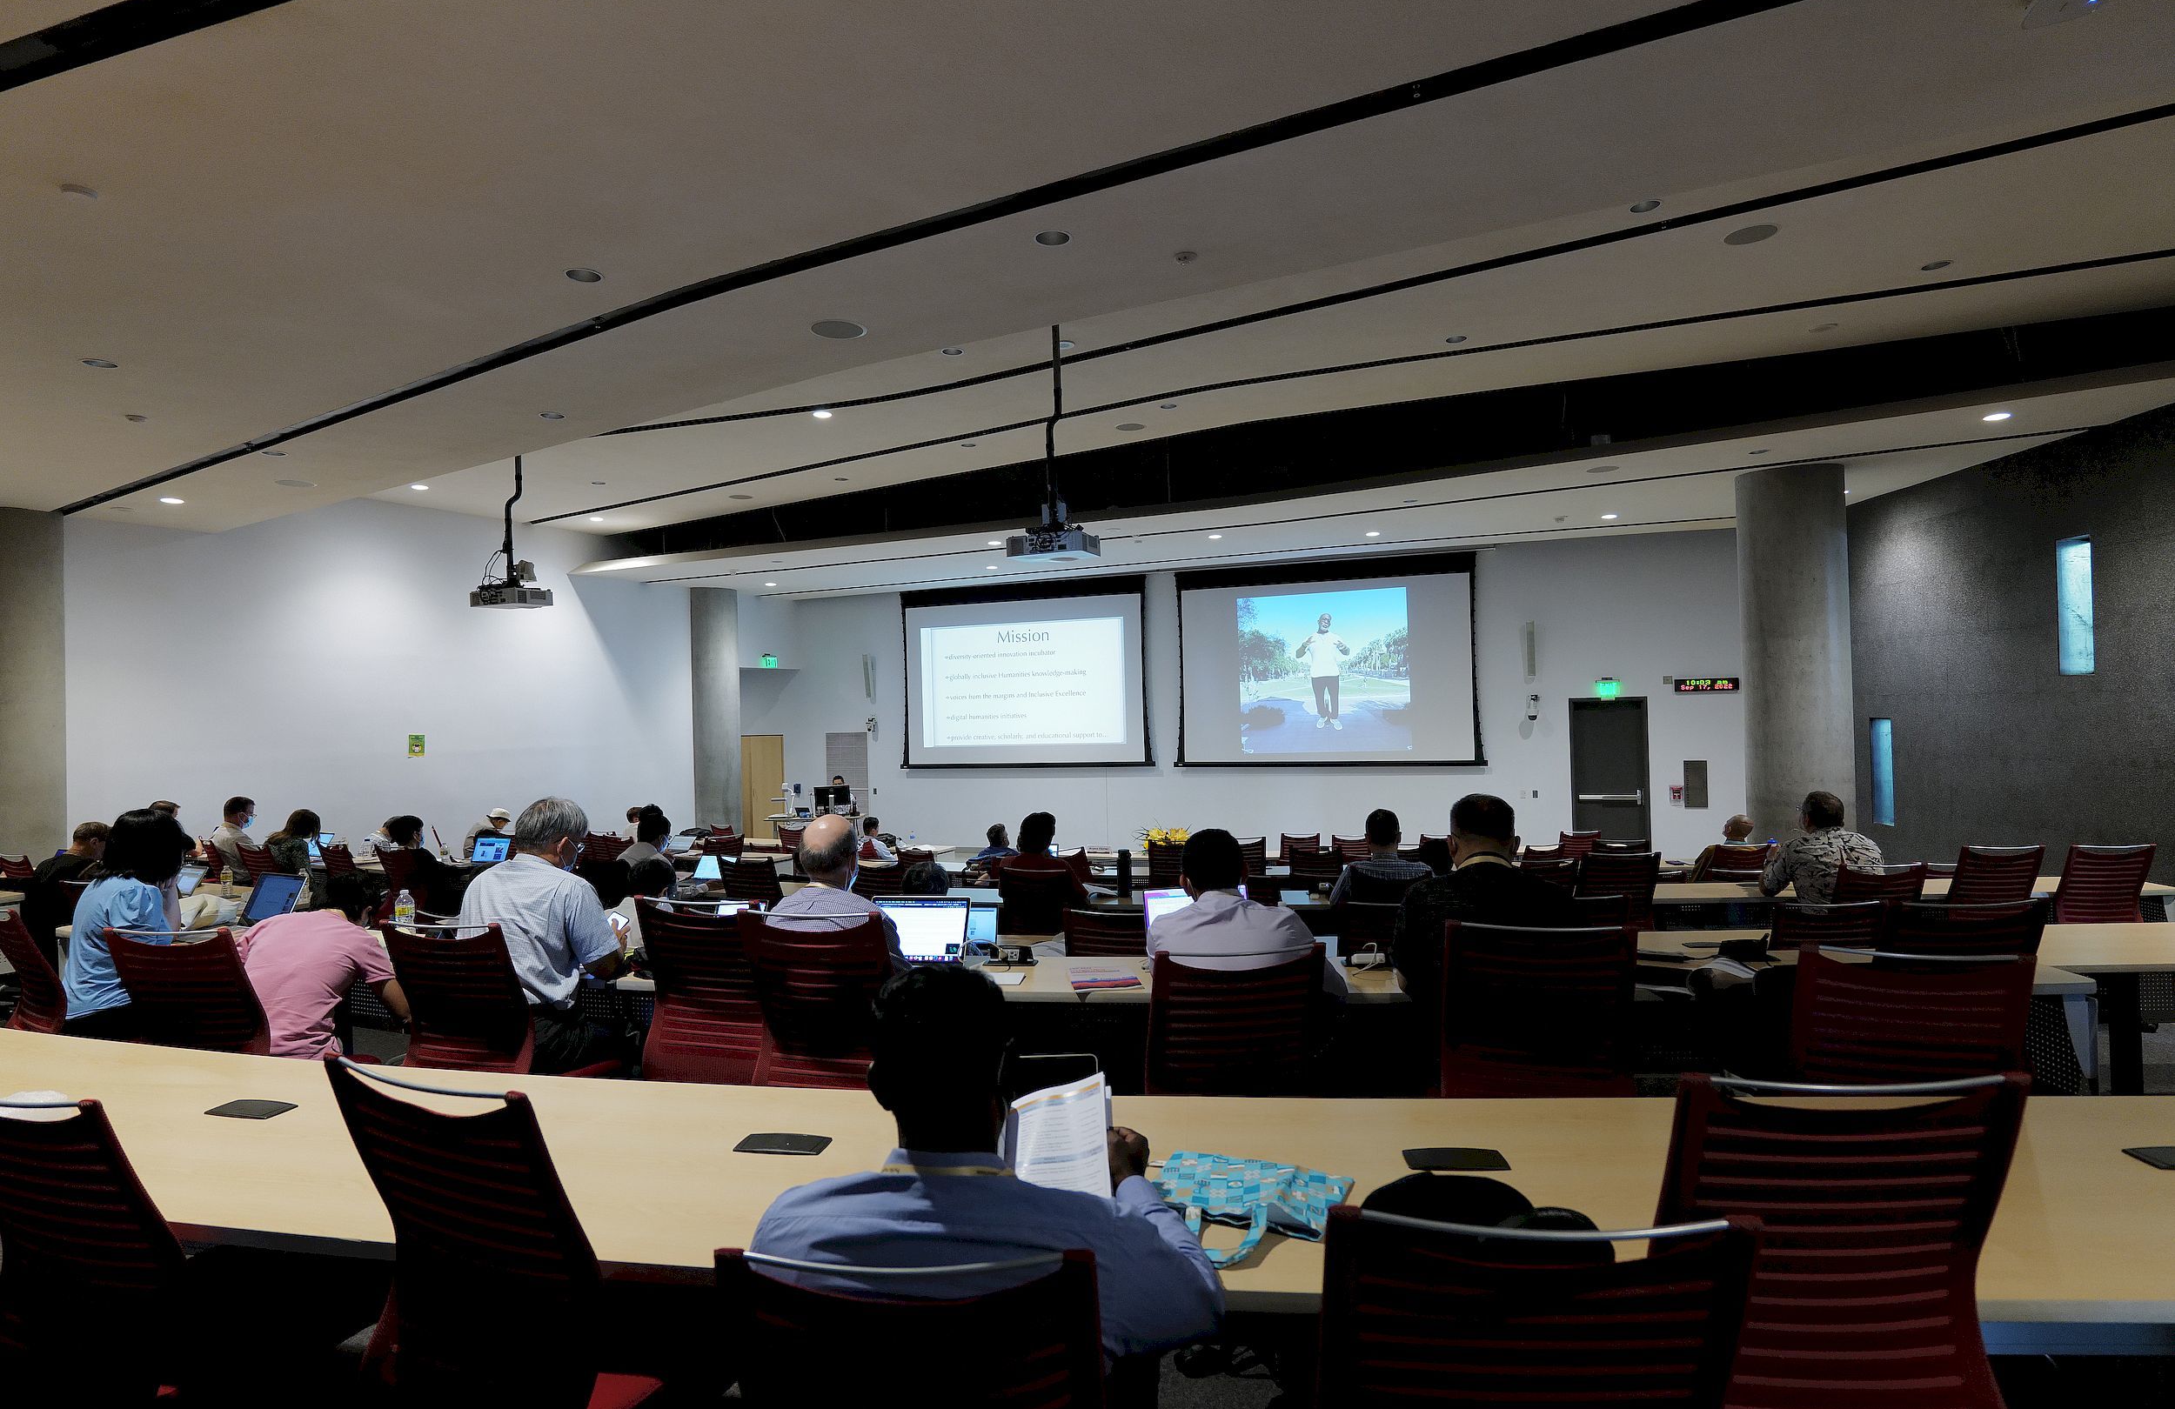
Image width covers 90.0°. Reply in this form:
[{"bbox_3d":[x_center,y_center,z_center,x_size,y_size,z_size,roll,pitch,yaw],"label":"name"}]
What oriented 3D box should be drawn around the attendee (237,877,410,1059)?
[{"bbox_3d":[-2.385,1.078,3.489,0.550,1.060,0.850,-2,-1,15],"label":"attendee"}]

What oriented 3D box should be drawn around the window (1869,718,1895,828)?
[{"bbox_3d":[9.824,0.847,13.398,0.140,1.310,0.460,-1,-1,4],"label":"window"}]

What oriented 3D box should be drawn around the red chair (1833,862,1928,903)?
[{"bbox_3d":[4.037,1.290,5.754,0.540,0.970,0.580,-1,-1,0],"label":"red chair"}]

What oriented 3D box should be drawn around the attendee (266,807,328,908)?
[{"bbox_3d":[-5.668,1.404,7.887,0.480,1.270,0.750,-2,-1,28],"label":"attendee"}]

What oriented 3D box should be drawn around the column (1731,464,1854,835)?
[{"bbox_3d":[7.584,-0.086,11.600,1.000,4.800,1.000,-2,-1,8],"label":"column"}]

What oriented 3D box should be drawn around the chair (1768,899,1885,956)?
[{"bbox_3d":[2.698,1.200,4.204,0.540,0.970,0.580,-1,-1,-3],"label":"chair"}]

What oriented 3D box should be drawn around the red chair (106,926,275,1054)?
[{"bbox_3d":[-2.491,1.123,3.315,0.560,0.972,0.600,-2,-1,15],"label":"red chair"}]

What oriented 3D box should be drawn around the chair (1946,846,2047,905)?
[{"bbox_3d":[5.092,1.260,6.253,0.540,0.970,0.580,-1,-1,5],"label":"chair"}]

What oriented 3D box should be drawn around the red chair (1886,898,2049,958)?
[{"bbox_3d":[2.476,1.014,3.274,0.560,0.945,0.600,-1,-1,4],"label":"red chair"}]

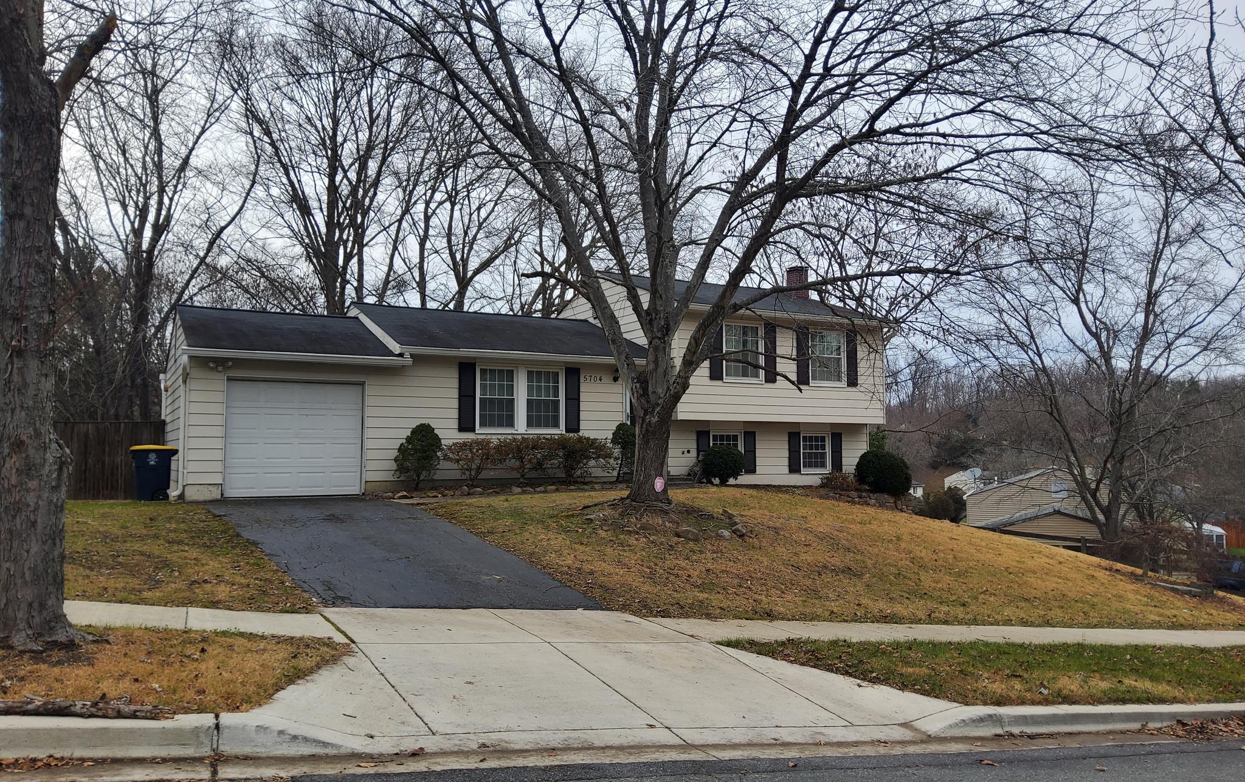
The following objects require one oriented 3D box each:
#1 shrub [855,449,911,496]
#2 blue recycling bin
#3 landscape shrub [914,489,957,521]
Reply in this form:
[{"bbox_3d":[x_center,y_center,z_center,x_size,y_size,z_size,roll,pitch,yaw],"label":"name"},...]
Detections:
[{"bbox_3d":[6.455,2.039,23.200,1.390,1.200,1.360,2,-5,-29],"label":"shrub"},{"bbox_3d":[-8.793,1.539,17.519,0.800,1.060,0.620,2,-5,-29],"label":"blue recycling bin"},{"bbox_3d":[8.876,3.266,26.500,1.180,1.050,1.150,2,-5,-29],"label":"landscape shrub"}]

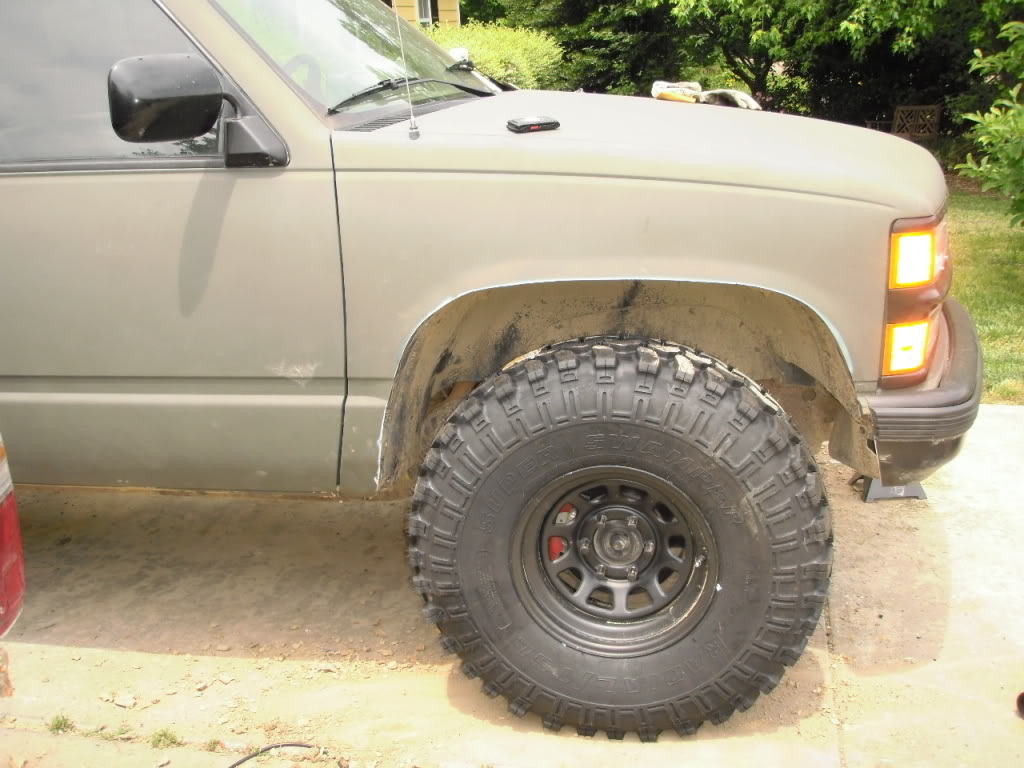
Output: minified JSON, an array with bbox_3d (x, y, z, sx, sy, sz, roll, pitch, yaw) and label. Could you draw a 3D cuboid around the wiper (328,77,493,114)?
[{"bbox_3d":[-0.225,-0.700,2.735,0.060,0.070,0.640,8,19,33],"label":"wiper"}]

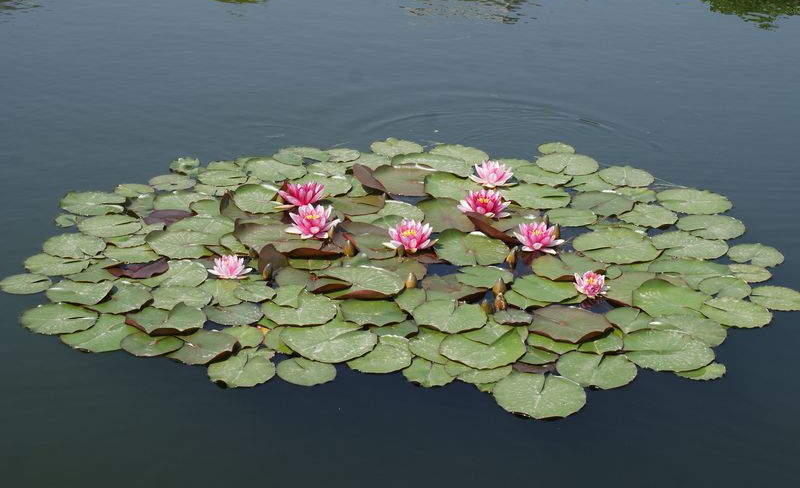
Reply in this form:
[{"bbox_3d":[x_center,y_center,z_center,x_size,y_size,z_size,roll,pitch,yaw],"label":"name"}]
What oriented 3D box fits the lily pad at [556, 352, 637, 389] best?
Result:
[{"bbox_3d":[0.456,0.293,3.866,0.181,0.020,0.169,0,24,0],"label":"lily pad"}]

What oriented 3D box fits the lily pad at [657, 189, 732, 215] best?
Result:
[{"bbox_3d":[0.837,-0.120,4.736,0.216,0.020,0.197,0,23,0],"label":"lily pad"}]

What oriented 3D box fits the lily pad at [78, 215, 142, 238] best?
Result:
[{"bbox_3d":[-0.792,-0.048,4.566,0.175,0.020,0.175,0,23,0],"label":"lily pad"}]

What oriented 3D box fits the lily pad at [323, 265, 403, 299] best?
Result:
[{"bbox_3d":[-0.100,0.100,4.187,0.228,0.045,0.195,6,24,14],"label":"lily pad"}]

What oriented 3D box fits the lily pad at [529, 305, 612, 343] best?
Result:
[{"bbox_3d":[0.389,0.181,3.796,0.193,0.035,0.193,0,23,0],"label":"lily pad"}]

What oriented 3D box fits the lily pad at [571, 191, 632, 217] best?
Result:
[{"bbox_3d":[0.573,-0.115,4.723,0.181,0.020,0.181,0,23,0],"label":"lily pad"}]

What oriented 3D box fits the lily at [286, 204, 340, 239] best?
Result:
[{"bbox_3d":[-0.233,-0.071,4.481,0.145,0.061,0.145,0,24,0],"label":"lily"}]

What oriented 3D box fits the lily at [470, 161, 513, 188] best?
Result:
[{"bbox_3d":[0.269,-0.199,4.845,0.127,0.070,0.125,0,23,0],"label":"lily"}]

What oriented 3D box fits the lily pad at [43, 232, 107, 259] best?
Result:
[{"bbox_3d":[-0.867,0.004,4.444,0.170,0.020,0.170,0,23,0],"label":"lily pad"}]

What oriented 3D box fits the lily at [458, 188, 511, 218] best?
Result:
[{"bbox_3d":[0.237,-0.111,4.689,0.152,0.058,0.152,0,24,0],"label":"lily"}]

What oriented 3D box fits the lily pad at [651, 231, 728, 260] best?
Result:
[{"bbox_3d":[0.784,0.003,4.516,0.202,0.020,0.185,0,24,0],"label":"lily pad"}]

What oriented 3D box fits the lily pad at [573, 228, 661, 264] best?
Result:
[{"bbox_3d":[0.553,0.005,4.226,0.228,0.025,0.228,0,23,0],"label":"lily pad"}]

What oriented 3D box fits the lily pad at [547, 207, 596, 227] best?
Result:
[{"bbox_3d":[0.469,-0.074,4.569,0.137,0.018,0.126,0,24,0],"label":"lily pad"}]

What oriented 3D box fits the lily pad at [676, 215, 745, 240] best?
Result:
[{"bbox_3d":[0.850,-0.045,4.559,0.187,0.020,0.178,0,23,0],"label":"lily pad"}]

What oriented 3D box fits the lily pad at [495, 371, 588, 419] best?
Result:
[{"bbox_3d":[0.307,0.333,3.669,0.207,0.020,0.207,0,23,0],"label":"lily pad"}]

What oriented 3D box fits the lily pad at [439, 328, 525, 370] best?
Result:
[{"bbox_3d":[0.184,0.232,3.681,0.190,0.032,0.203,0,23,0],"label":"lily pad"}]

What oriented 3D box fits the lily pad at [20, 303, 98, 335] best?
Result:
[{"bbox_3d":[-0.821,0.180,4.029,0.187,0.020,0.176,-5,23,-11],"label":"lily pad"}]

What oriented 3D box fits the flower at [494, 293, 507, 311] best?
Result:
[{"bbox_3d":[0.244,0.140,4.060,0.029,0.044,0.029,0,23,0],"label":"flower"}]

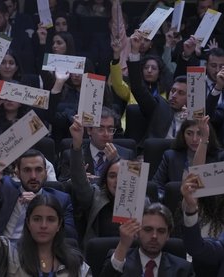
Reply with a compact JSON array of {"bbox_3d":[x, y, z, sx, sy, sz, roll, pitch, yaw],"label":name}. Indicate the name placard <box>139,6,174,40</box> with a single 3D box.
[{"bbox_3d":[0.308,-0.824,9.100,0.135,0.297,0.025,25,-24,29],"label":"name placard"}]

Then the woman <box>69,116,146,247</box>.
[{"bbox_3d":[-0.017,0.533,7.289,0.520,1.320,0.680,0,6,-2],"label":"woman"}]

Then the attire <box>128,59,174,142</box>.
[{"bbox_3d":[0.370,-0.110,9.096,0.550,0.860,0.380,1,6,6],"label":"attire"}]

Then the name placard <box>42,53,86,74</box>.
[{"bbox_3d":[-0.330,-0.517,8.950,0.297,0.135,0.025,5,-12,0],"label":"name placard"}]

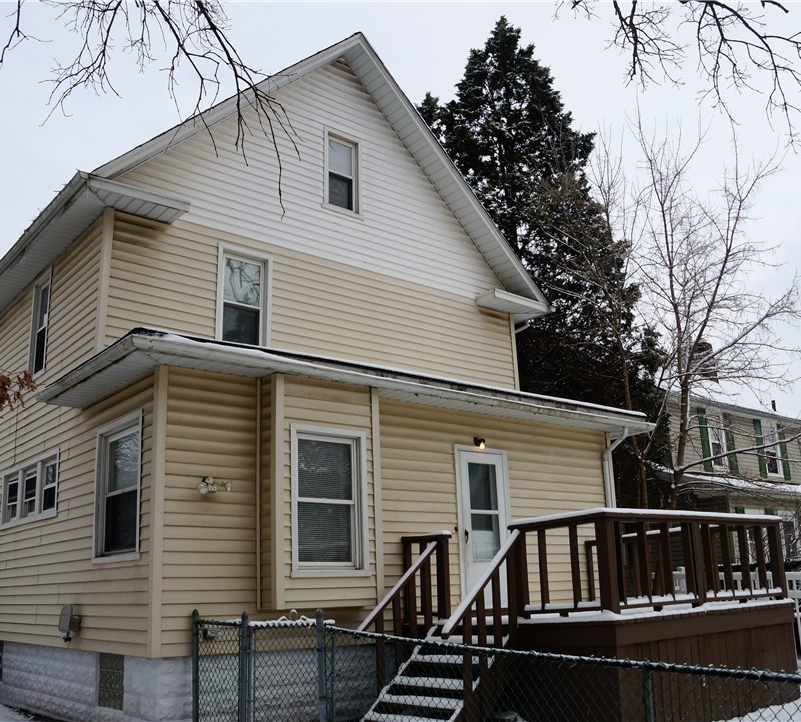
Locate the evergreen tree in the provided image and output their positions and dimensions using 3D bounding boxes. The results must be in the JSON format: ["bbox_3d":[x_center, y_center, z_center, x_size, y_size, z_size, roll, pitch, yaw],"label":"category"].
[{"bbox_3d":[2.960,-1.406,19.805,6.000,16.200,6.000,11,-20,-38],"label":"evergreen tree"}]

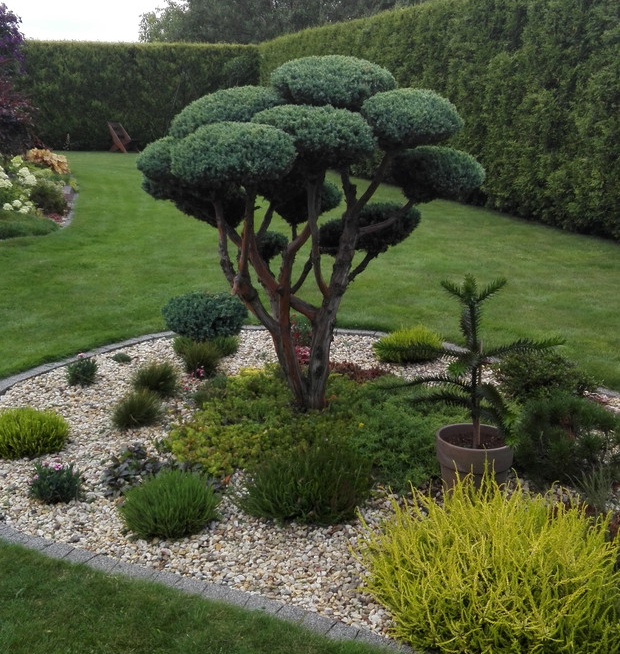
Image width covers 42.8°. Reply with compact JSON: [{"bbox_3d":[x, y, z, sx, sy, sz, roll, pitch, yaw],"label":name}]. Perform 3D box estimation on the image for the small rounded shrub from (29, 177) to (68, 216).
[{"bbox_3d":[-3.518,-1.765,10.620,0.511,0.482,0.486,1,16,0],"label":"small rounded shrub"}]

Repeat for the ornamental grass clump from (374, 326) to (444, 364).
[{"bbox_3d":[0.622,0.085,4.935,0.435,0.198,0.413,1,16,0],"label":"ornamental grass clump"}]

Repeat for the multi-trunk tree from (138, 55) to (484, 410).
[{"bbox_3d":[0.000,-0.419,3.905,1.680,1.725,1.545,1,16,0],"label":"multi-trunk tree"}]

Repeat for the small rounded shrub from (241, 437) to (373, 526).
[{"bbox_3d":[-0.013,0.573,3.118,0.522,0.260,0.496,1,16,0],"label":"small rounded shrub"}]

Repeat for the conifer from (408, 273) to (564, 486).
[{"bbox_3d":[0.664,0.243,3.115,0.680,0.910,0.620,1,16,0],"label":"conifer"}]

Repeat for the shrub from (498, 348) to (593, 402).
[{"bbox_3d":[1.289,0.245,4.308,0.525,0.256,0.499,1,16,0],"label":"shrub"}]

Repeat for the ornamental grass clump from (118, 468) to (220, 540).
[{"bbox_3d":[-0.528,0.642,2.974,0.379,0.196,0.367,1,16,0],"label":"ornamental grass clump"}]

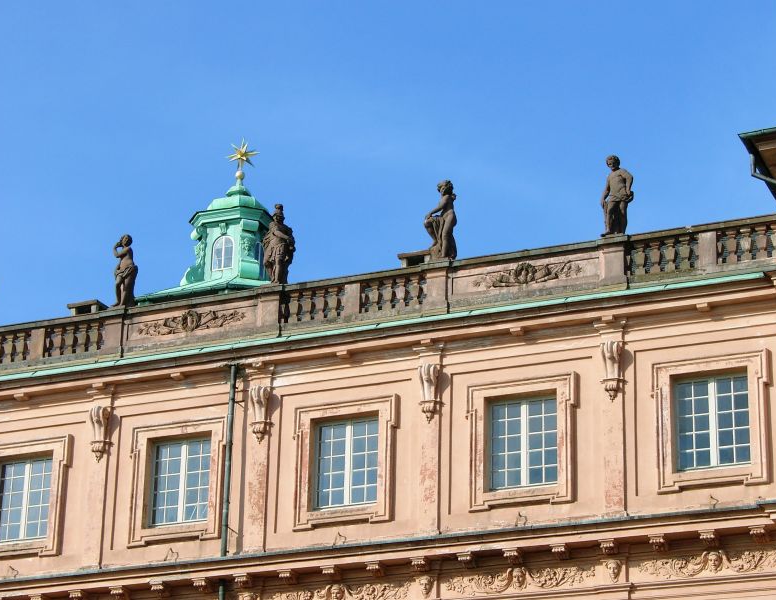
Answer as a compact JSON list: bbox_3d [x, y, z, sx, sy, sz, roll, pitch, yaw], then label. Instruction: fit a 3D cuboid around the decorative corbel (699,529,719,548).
[{"bbox_3d":[6.279,4.655,43.848,0.332,0.251,0.425,-8,-24,22],"label":"decorative corbel"}]

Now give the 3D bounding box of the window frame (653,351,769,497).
[{"bbox_3d":[6.550,2.507,45.283,2.325,2.799,0.304,-8,-24,22],"label":"window frame"}]

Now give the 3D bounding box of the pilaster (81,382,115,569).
[{"bbox_3d":[-6.557,3.933,50.508,0.640,4.212,0.385,-8,-24,22],"label":"pilaster"}]

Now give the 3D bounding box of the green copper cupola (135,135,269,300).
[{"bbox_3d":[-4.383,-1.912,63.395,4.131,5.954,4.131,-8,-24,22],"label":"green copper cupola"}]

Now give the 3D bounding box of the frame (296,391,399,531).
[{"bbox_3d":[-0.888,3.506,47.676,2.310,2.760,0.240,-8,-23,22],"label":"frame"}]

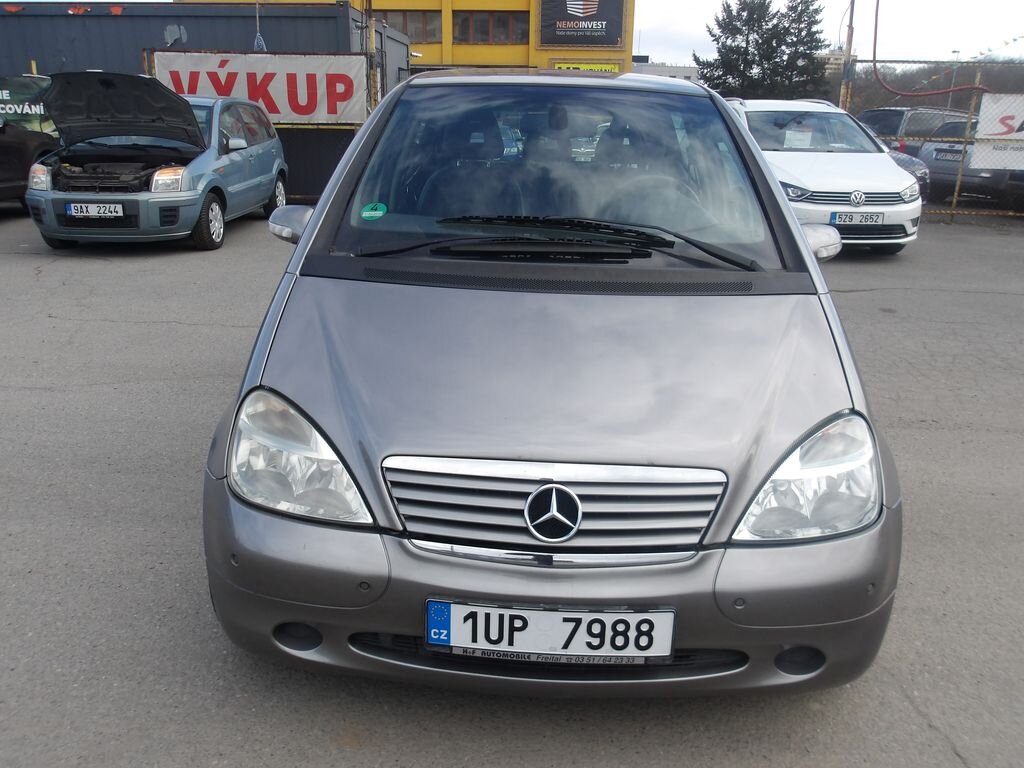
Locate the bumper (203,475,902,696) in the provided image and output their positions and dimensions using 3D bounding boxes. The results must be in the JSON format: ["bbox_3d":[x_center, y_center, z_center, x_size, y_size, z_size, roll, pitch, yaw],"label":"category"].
[{"bbox_3d":[0.085,0.487,1.887,1.700,0.420,0.440,2,19,1],"label":"bumper"}]

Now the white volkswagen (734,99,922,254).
[{"bbox_3d":[3.191,-2.589,9.595,1.860,1.590,4.340,-1,19,-3],"label":"white volkswagen"}]

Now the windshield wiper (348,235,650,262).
[{"bbox_3d":[-0.033,-0.371,2.194,0.840,0.090,0.110,2,19,1],"label":"windshield wiper"}]

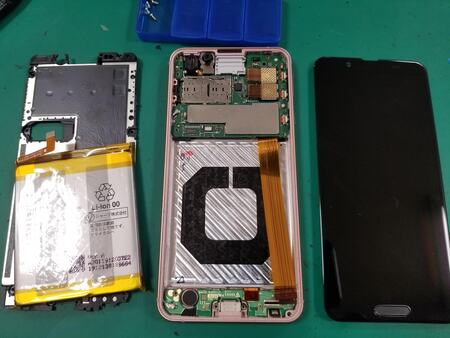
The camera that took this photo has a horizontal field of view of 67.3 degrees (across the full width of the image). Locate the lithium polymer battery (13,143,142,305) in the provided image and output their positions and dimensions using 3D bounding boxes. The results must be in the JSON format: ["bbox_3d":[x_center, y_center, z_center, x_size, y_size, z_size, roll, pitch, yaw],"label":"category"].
[{"bbox_3d":[-0.080,0.029,0.185,0.065,0.005,0.076,-7,76,-1],"label":"lithium polymer battery"}]

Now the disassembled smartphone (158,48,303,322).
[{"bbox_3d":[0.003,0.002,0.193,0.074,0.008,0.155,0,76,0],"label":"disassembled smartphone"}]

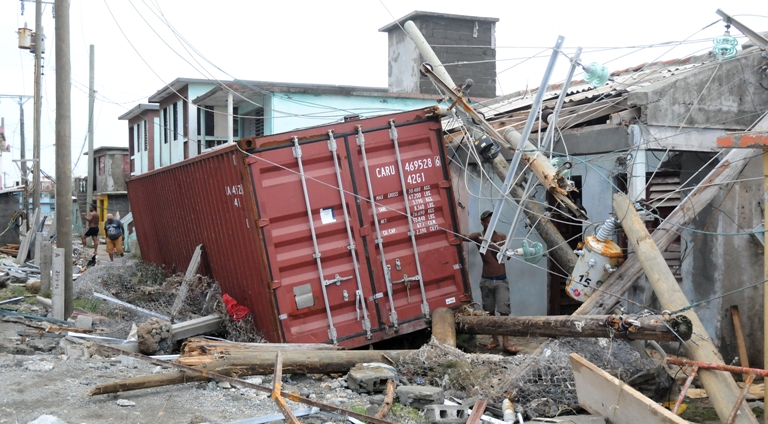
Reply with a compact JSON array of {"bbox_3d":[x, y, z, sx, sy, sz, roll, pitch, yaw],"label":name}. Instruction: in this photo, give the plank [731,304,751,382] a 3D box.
[{"bbox_3d":[3.796,1.415,9.100,0.085,0.840,0.040,-12,-8,17],"label":"plank"}]

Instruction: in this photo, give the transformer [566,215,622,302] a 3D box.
[{"bbox_3d":[2.248,0.496,9.100,0.500,0.960,0.540,33,28,26],"label":"transformer"}]

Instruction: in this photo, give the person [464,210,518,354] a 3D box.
[{"bbox_3d":[1.337,0.858,10.600,0.640,1.740,0.420,0,1,5],"label":"person"}]

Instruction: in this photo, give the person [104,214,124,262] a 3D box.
[{"bbox_3d":[-9.108,0.872,28.800,0.660,1.600,0.480,0,1,-12],"label":"person"}]

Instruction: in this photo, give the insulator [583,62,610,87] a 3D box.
[{"bbox_3d":[2.269,-1.468,9.100,0.360,0.255,0.255,16,-7,-26],"label":"insulator"}]

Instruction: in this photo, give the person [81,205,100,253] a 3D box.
[{"bbox_3d":[-9.977,0.596,29.000,0.580,1.740,0.500,0,1,9],"label":"person"}]

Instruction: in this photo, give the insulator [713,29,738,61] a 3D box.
[{"bbox_3d":[3.567,-1.732,8.900,0.255,0.360,0.255,17,-15,0],"label":"insulator"}]

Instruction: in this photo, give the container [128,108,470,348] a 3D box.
[{"bbox_3d":[-2.561,0.231,15.536,2.440,2.590,12.190,-12,5,-22],"label":"container"}]

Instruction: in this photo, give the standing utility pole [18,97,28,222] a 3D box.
[{"bbox_3d":[-20.311,-2.394,48.000,0.270,8.400,0.270,-2,1,-30],"label":"standing utility pole"}]

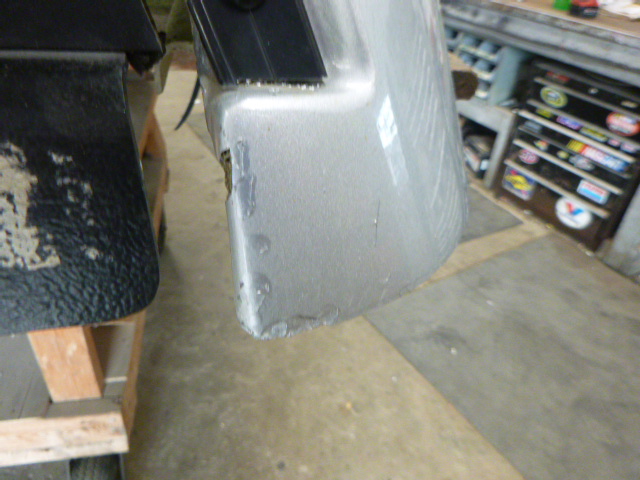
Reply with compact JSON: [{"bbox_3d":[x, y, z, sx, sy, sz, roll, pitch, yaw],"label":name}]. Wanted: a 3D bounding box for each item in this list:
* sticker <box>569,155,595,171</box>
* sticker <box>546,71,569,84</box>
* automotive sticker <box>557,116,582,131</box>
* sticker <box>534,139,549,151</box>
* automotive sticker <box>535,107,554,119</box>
[{"bbox_3d":[1.221,-0.359,2.153,0.008,0.046,0.120,-15,40,-29],"label":"sticker"},{"bbox_3d":[1.110,-0.759,2.157,0.008,0.028,0.120,-15,40,-29],"label":"sticker"},{"bbox_3d":[1.166,-0.547,2.159,0.008,0.032,0.122,-15,40,-29],"label":"automotive sticker"},{"bbox_3d":[1.104,-0.476,2.304,0.008,0.043,0.077,-15,40,-29],"label":"sticker"},{"bbox_3d":[1.095,-0.618,2.252,0.008,0.025,0.083,-15,40,-29],"label":"automotive sticker"}]

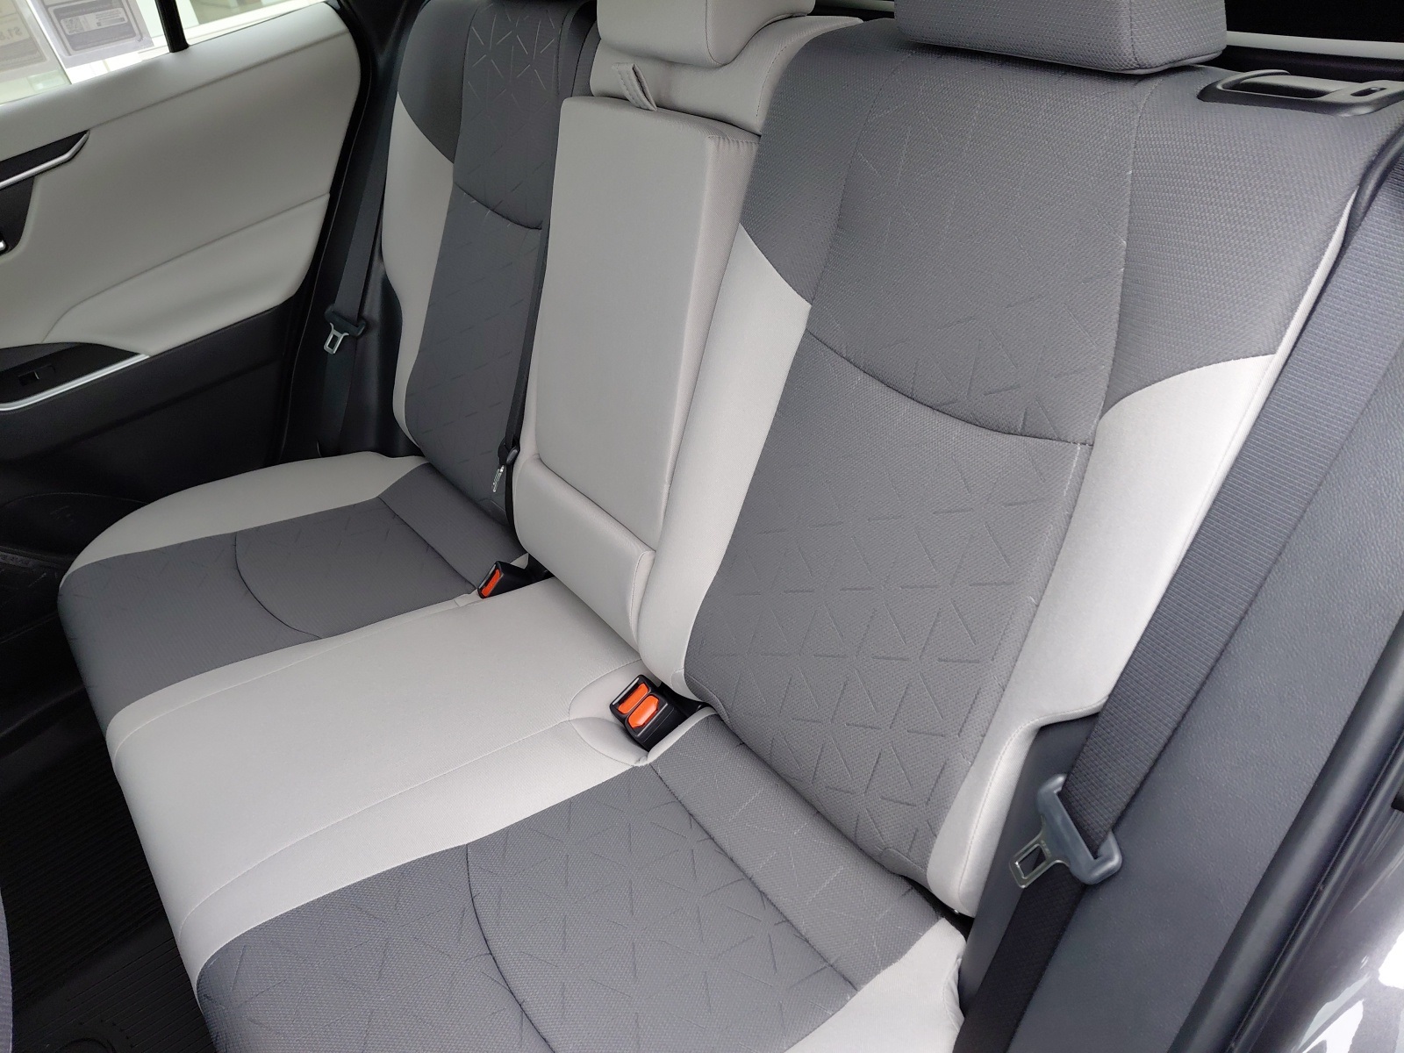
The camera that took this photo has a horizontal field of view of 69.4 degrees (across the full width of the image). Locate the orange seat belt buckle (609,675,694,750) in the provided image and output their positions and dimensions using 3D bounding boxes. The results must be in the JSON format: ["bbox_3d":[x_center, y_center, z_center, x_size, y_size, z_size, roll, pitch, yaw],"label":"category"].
[{"bbox_3d":[-0.046,0.197,1.034,0.047,0.066,0.057,-46,46,-6],"label":"orange seat belt buckle"}]

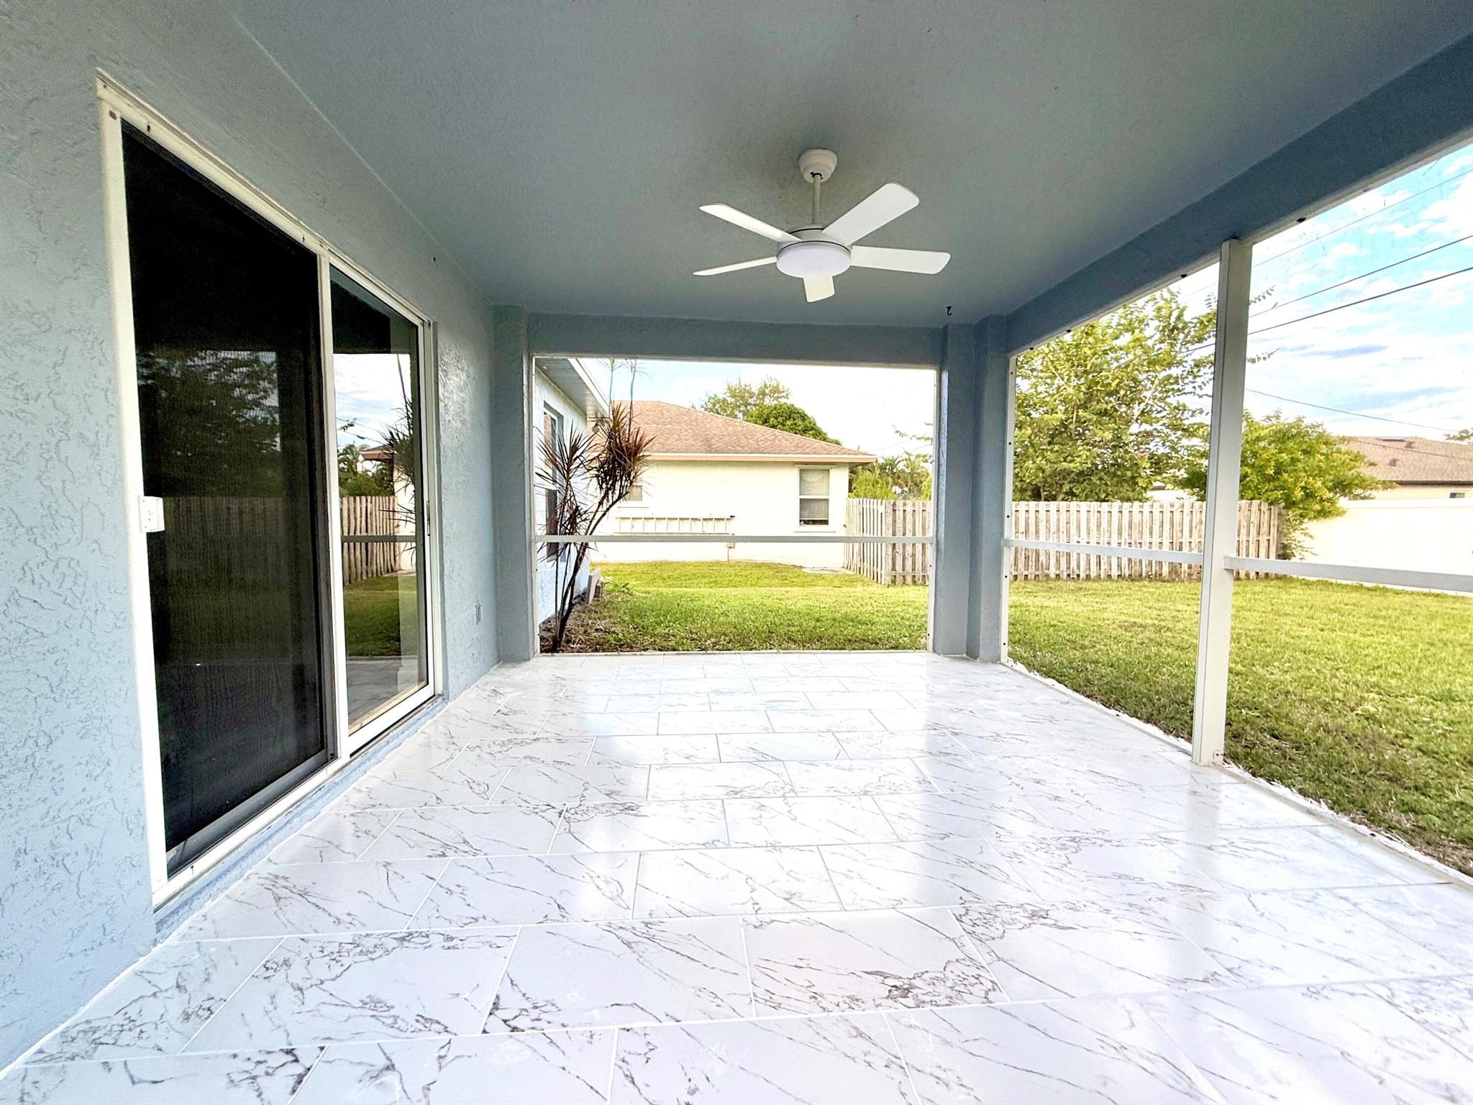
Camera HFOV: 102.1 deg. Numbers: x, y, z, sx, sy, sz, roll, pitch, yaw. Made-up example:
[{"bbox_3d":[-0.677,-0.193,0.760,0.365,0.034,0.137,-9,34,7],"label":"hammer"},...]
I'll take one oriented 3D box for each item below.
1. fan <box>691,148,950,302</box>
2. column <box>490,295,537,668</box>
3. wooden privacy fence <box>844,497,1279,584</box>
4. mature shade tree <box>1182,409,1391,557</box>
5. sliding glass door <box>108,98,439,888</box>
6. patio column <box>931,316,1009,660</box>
[{"bbox_3d":[0.324,-1.377,2.432,1.093,0.440,1.093,0,4,-5],"label":"fan"},{"bbox_3d":[-1.603,-0.478,4.389,0.229,2.542,0.279,0,4,-5],"label":"column"},{"bbox_3d":[7.842,-0.300,14.484,9.900,1.900,2.400,0,4,-7],"label":"wooden privacy fence"},{"bbox_3d":[14.498,-1.583,15.918,4.100,4.240,4.100,4,5,42],"label":"mature shade tree"},{"bbox_3d":[-1.549,-0.166,2.349,0.100,2.009,1.868,0,4,-5],"label":"sliding glass door"},{"bbox_3d":[1.790,-0.461,4.591,0.457,2.542,0.457,0,4,-5],"label":"patio column"}]

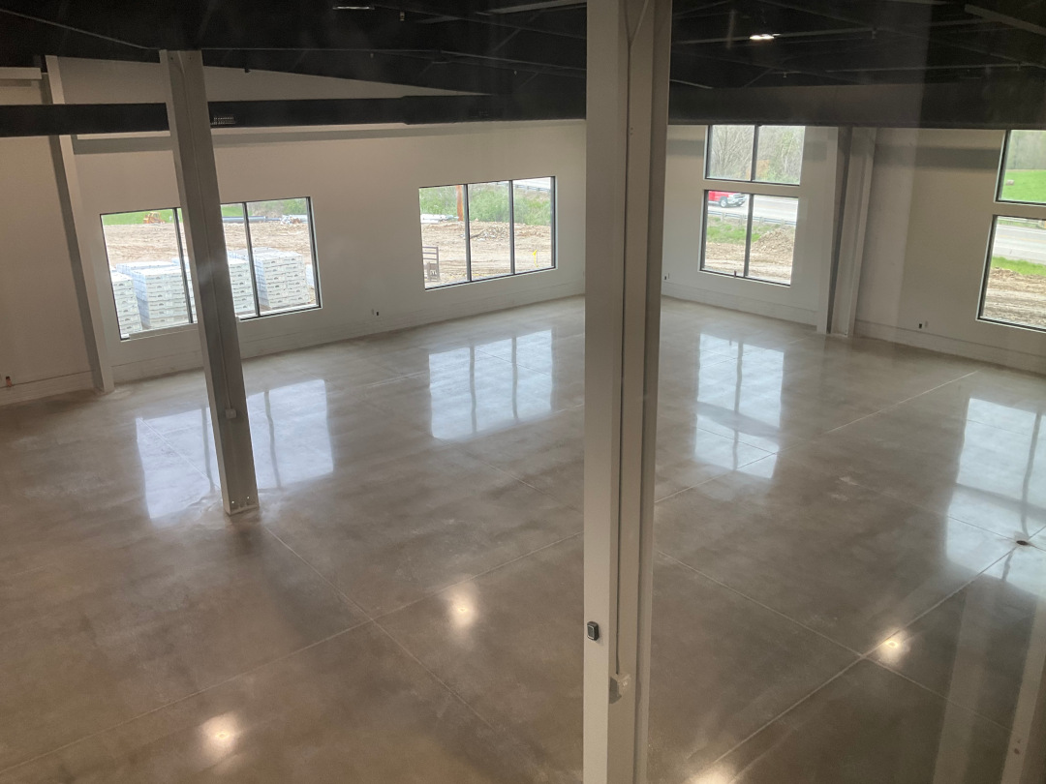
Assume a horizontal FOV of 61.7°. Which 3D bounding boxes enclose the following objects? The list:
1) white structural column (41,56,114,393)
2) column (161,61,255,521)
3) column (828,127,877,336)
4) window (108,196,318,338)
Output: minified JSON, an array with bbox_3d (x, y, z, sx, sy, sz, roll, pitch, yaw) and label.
[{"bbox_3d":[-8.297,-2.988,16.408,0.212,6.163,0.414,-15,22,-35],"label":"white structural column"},{"bbox_3d":[-3.913,-1.189,11.116,0.403,5.852,0.243,-15,22,-35],"label":"column"},{"bbox_3d":[7.305,-3.672,19.414,0.424,4.963,0.450,-15,22,-35],"label":"column"},{"bbox_3d":[-6.368,-2.680,18.435,4.338,2.482,0.124,-15,22,-35],"label":"window"}]

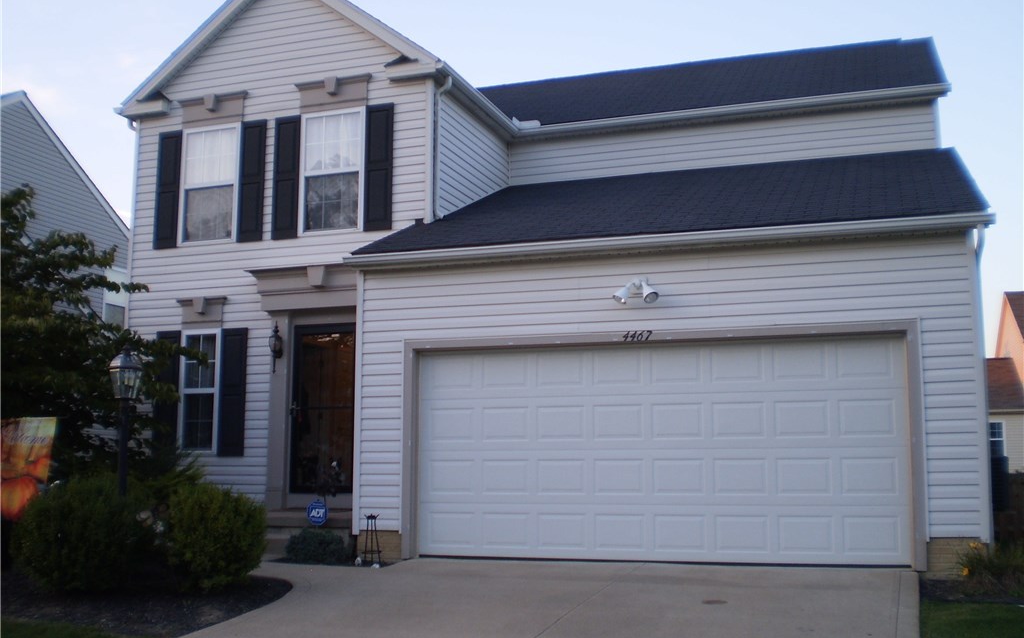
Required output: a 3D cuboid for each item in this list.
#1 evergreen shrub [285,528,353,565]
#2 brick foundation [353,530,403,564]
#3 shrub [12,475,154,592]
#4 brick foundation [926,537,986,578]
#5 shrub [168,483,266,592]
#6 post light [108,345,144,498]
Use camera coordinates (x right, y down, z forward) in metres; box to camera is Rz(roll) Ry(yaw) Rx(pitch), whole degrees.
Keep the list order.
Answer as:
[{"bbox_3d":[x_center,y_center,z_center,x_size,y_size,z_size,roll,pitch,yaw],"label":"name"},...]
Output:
[{"bbox_3d":[-2.039,2.379,11.222,0.730,0.360,0.600,-3,-8,18],"label":"evergreen shrub"},{"bbox_3d":[-1.359,2.397,11.181,0.510,0.330,0.200,-3,-8,18],"label":"brick foundation"},{"bbox_3d":[-3.915,1.923,9.728,1.280,1.030,1.180,-3,-8,18],"label":"shrub"},{"bbox_3d":[3.940,2.118,9.421,0.500,0.350,0.200,-3,-8,18],"label":"brick foundation"},{"bbox_3d":[-2.619,1.914,9.471,0.890,0.950,0.880,-3,-8,18],"label":"shrub"},{"bbox_3d":[-3.648,1.367,10.024,0.300,2.180,0.300,-3,-8,18],"label":"post light"}]

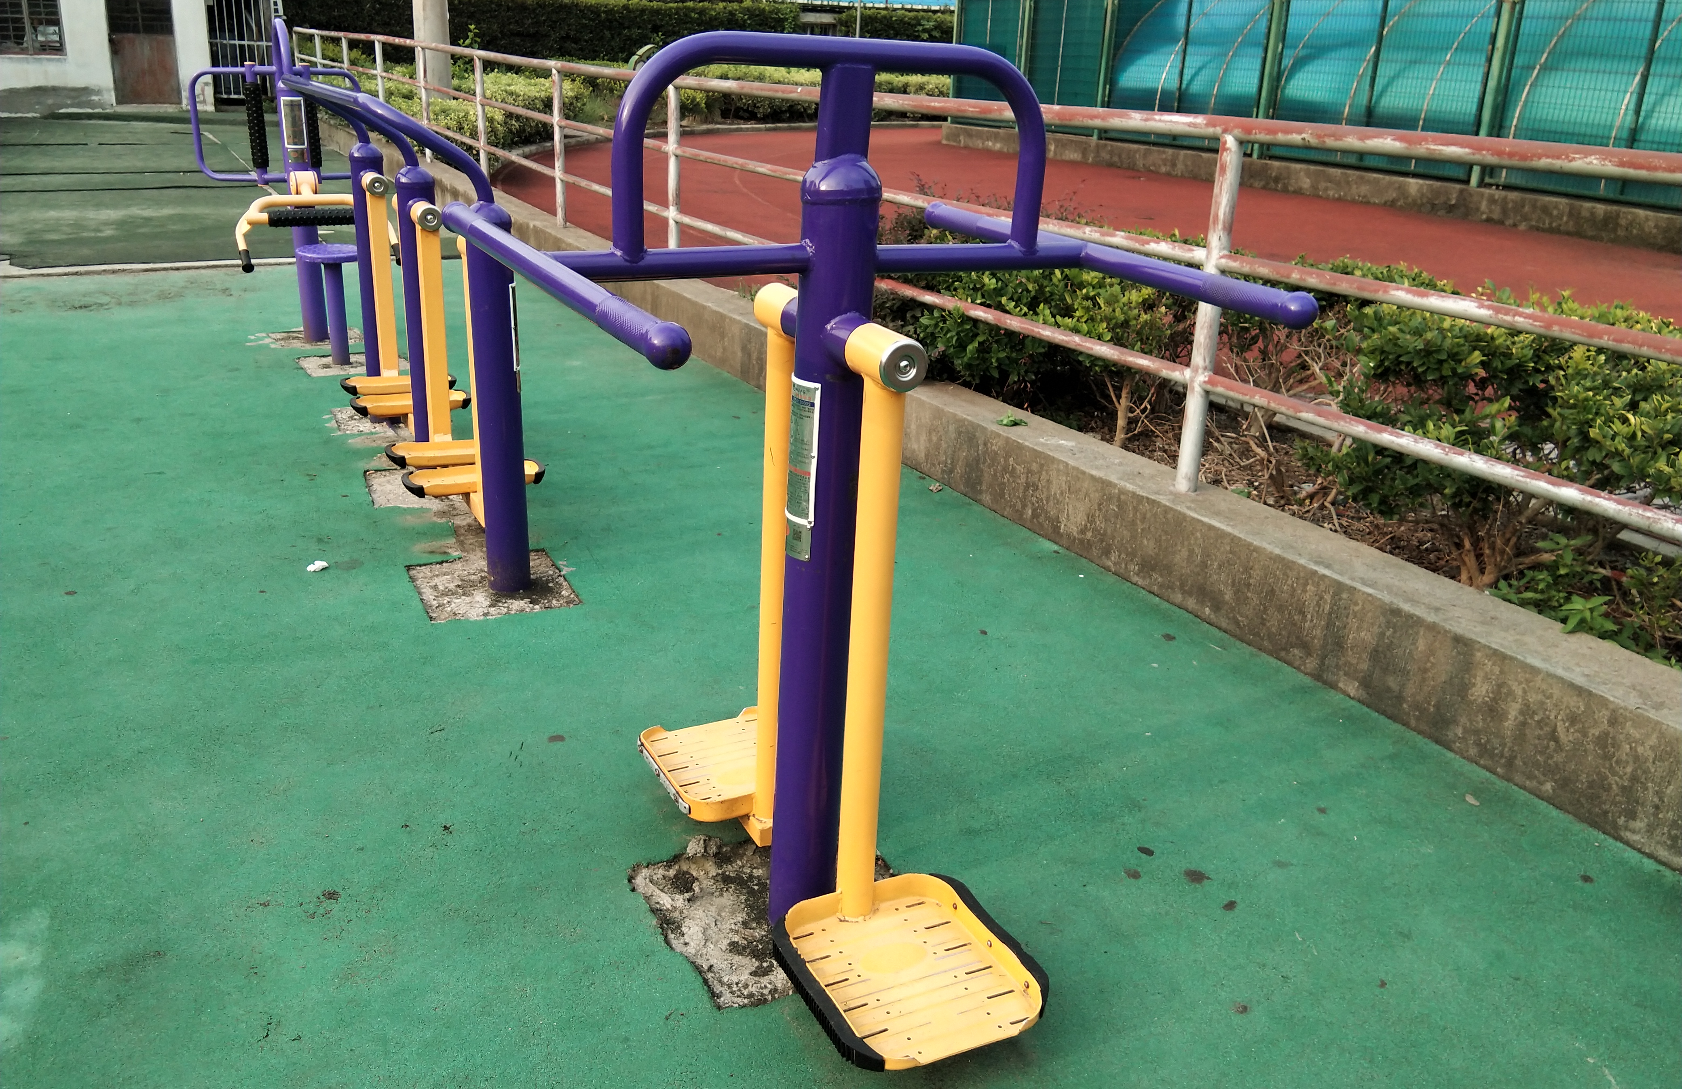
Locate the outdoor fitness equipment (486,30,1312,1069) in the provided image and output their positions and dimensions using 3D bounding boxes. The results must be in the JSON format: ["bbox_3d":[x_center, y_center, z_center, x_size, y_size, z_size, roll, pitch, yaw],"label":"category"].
[{"bbox_3d":[-0.015,-0.036,2.433,0.930,1.515,1.120,-8,22,-26],"label":"outdoor fitness equipment"}]

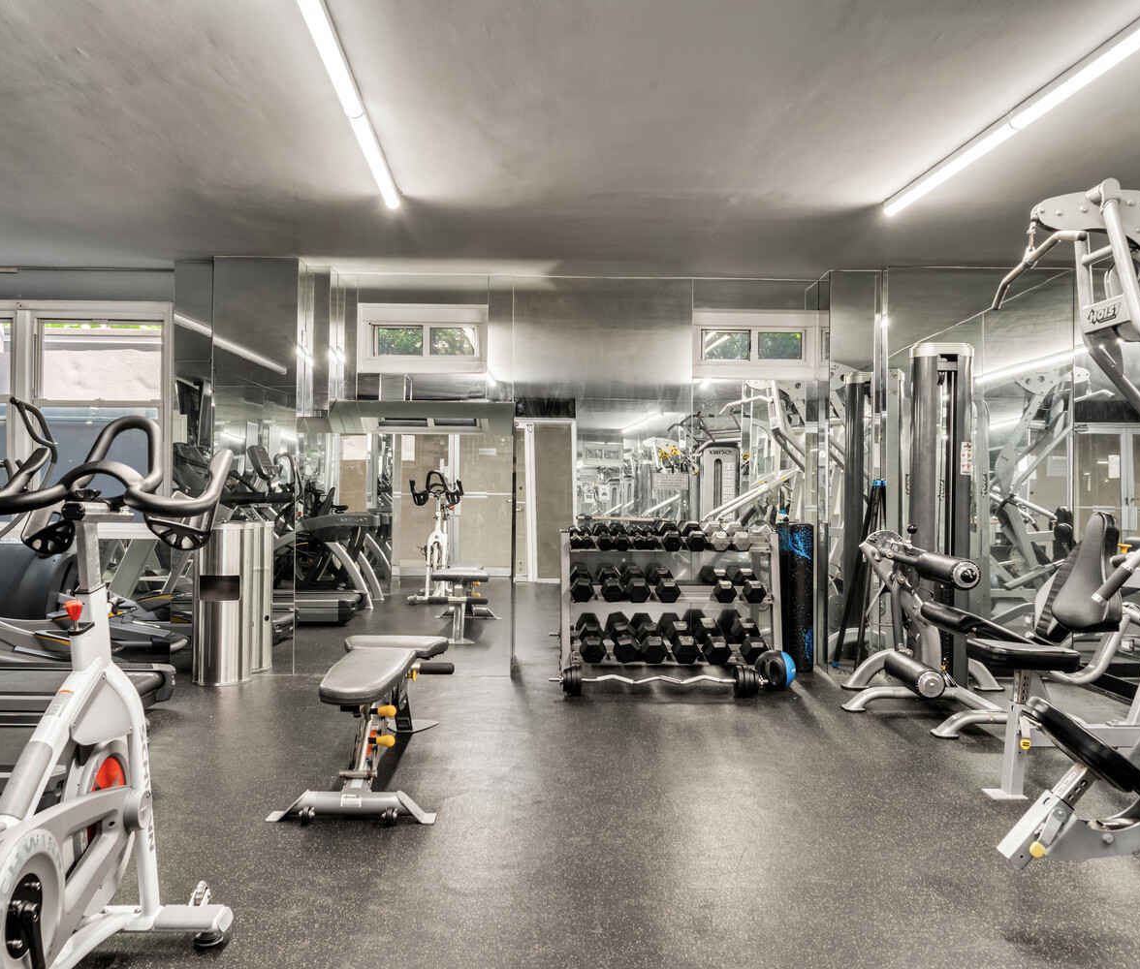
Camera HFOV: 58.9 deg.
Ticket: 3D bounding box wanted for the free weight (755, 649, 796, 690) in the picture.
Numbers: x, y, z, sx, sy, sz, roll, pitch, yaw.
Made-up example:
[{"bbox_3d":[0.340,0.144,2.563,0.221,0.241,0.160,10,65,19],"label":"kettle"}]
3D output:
[{"bbox_3d":[1.176,1.064,5.770,0.230,0.230,0.230,1,0,0],"label":"free weight"}]

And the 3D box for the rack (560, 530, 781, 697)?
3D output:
[{"bbox_3d":[0.577,0.721,5.940,1.245,0.900,0.540,1,0,0],"label":"rack"}]

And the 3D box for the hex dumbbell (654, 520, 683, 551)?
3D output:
[{"bbox_3d":[0.573,0.300,5.880,0.118,0.103,0.260,1,14,-3],"label":"hex dumbbell"}]

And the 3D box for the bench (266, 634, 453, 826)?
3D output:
[{"bbox_3d":[-0.775,0.936,4.165,0.600,0.460,1.380,1,0,-2],"label":"bench"}]

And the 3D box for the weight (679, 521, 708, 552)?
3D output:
[{"bbox_3d":[0.717,0.300,5.880,0.118,0.103,0.260,1,14,-3],"label":"weight"}]

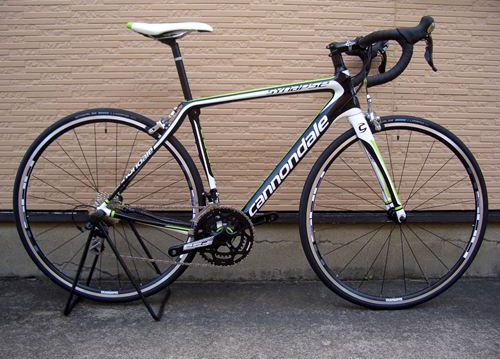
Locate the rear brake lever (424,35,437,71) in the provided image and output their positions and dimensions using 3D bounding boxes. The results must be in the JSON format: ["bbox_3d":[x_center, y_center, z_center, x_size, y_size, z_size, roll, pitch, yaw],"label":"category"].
[{"bbox_3d":[0.527,-0.369,1.475,0.034,0.105,0.020,0,6,-4],"label":"rear brake lever"}]

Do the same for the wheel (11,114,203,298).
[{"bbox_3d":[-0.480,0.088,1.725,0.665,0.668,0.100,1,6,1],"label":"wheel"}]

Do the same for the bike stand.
[{"bbox_3d":[-0.454,0.281,1.765,0.325,0.320,0.280,1,6,1],"label":"bike stand"}]

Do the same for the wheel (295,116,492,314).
[{"bbox_3d":[0.489,0.113,1.715,0.665,0.668,0.085,0,6,-4],"label":"wheel"}]

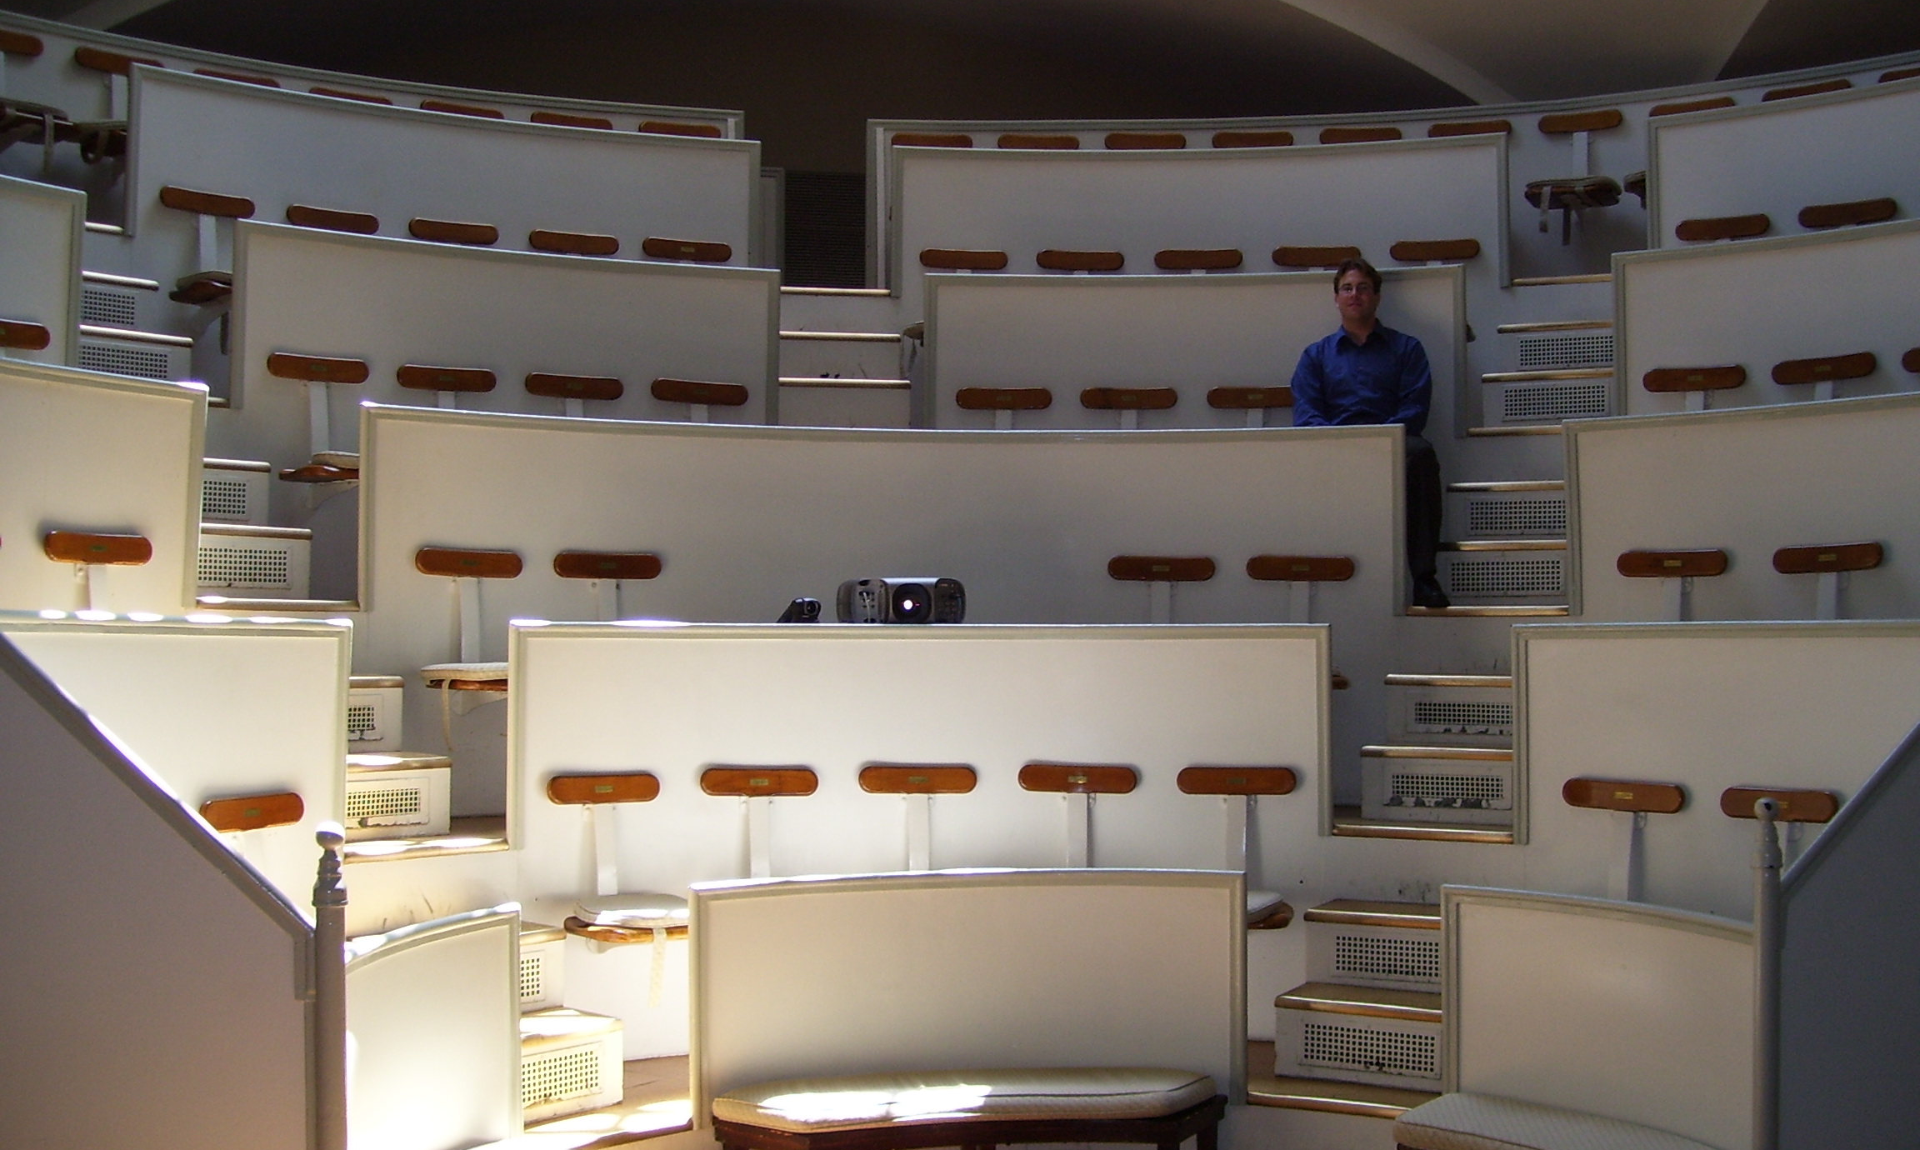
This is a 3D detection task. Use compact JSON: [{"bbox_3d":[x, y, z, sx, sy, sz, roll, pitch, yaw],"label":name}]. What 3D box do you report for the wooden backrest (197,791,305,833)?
[{"bbox_3d":[-1.798,0.604,5.074,0.042,0.093,0.380,-1,-2,28],"label":"wooden backrest"}]

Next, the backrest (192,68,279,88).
[{"bbox_3d":[-3.077,-2.104,8.498,0.369,0.096,0.045,2,-3,-36],"label":"backrest"}]

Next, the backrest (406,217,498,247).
[{"bbox_3d":[-1.943,-1.320,7.675,0.365,0.090,0.045,1,-10,-32],"label":"backrest"}]

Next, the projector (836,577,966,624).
[{"bbox_3d":[-0.187,0.095,6.307,0.395,0.155,0.330,0,-1,-7],"label":"projector"}]

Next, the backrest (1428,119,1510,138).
[{"bbox_3d":[2.322,-2.022,9.085,0.369,0.096,0.045,-1,-2,20],"label":"backrest"}]

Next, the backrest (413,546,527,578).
[{"bbox_3d":[-1.580,-0.038,6.433,0.380,0.093,0.042,1,-2,-39],"label":"backrest"}]

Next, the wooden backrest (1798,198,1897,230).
[{"bbox_3d":[3.193,-1.300,7.177,0.365,0.090,0.045,-1,-10,43],"label":"wooden backrest"}]

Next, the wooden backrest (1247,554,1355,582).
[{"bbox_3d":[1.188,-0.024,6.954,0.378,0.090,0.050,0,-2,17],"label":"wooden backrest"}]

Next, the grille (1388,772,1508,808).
[{"bbox_3d":[1.495,0.660,6.122,0.365,0.112,0.020,-1,-2,26],"label":"grille"}]

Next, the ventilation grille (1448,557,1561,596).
[{"bbox_3d":[1.916,0.005,7.025,0.414,0.141,0.020,-1,-3,27],"label":"ventilation grille"}]

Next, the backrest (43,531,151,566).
[{"bbox_3d":[-2.304,-0.070,5.344,0.038,0.085,0.352,-2,-3,35],"label":"backrest"}]

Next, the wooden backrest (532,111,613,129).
[{"bbox_3d":[-1.759,-2.049,9.058,0.369,0.096,0.045,1,-2,-21],"label":"wooden backrest"}]

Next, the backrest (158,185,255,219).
[{"bbox_3d":[-2.629,-1.301,6.979,0.352,0.085,0.038,2,-3,-42],"label":"backrest"}]

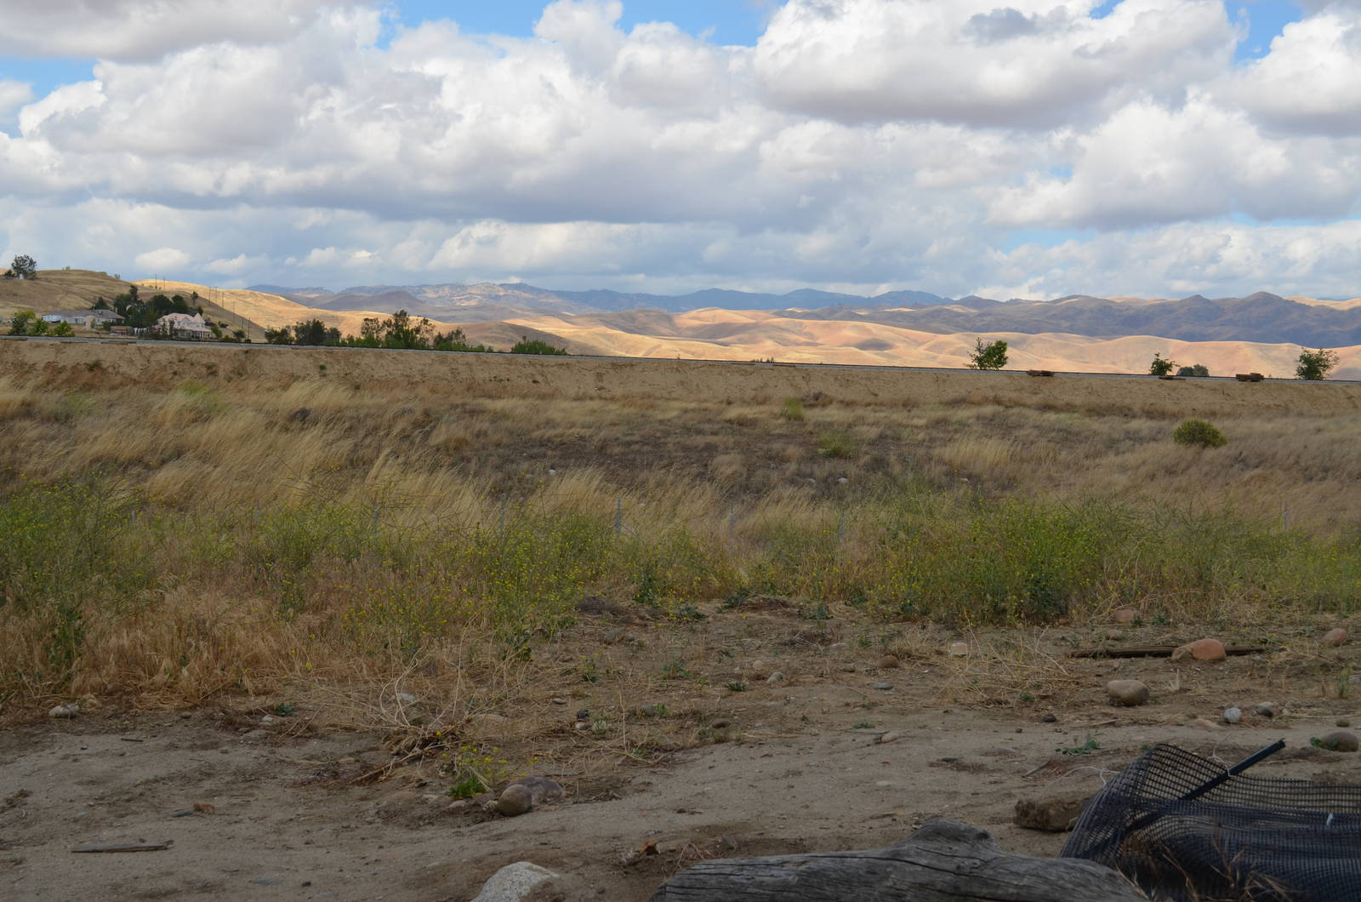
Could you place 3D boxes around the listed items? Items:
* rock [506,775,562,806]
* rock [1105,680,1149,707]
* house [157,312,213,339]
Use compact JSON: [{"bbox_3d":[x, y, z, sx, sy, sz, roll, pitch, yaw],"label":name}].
[{"bbox_3d":[-0.534,1.250,5.830,0.205,0.100,0.150,1,3,0],"label":"rock"},{"bbox_3d":[2.156,1.173,7.650,0.205,0.120,0.165,1,3,0],"label":"rock"},{"bbox_3d":[-162.751,-41.010,520.000,18.000,9.000,13.000,1,3,-12],"label":"house"}]

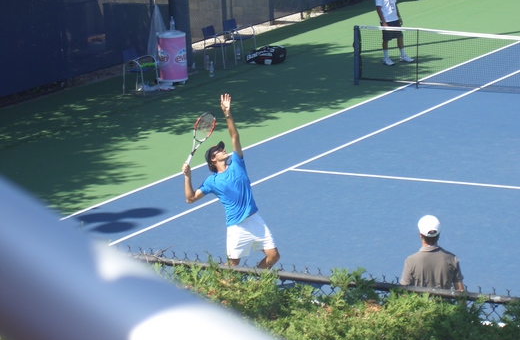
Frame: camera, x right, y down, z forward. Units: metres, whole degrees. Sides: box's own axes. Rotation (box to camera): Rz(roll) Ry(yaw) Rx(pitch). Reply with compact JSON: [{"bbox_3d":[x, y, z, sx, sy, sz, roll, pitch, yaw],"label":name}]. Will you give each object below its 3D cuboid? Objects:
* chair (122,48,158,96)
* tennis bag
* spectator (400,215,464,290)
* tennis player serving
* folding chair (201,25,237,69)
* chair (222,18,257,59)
[{"bbox_3d":[-2.178,-1.802,32.120,0.510,0.790,0.510,5,15,31],"label":"chair"},{"bbox_3d":[0.110,-2.287,34.825,0.760,0.310,0.360,7,16,38],"label":"tennis bag"},{"bbox_3d":[1.544,1.260,15.654,0.560,1.780,0.330,-5,13,-9],"label":"spectator"},{"bbox_3d":[-0.300,0.277,19.197,0.750,2.300,0.800,7,16,38],"label":"tennis player serving"},{"bbox_3d":[-0.800,-2.436,34.596,0.510,0.790,0.510,5,15,31],"label":"folding chair"},{"bbox_3d":[-0.388,-2.624,35.328,0.510,0.790,0.510,8,17,40],"label":"chair"}]

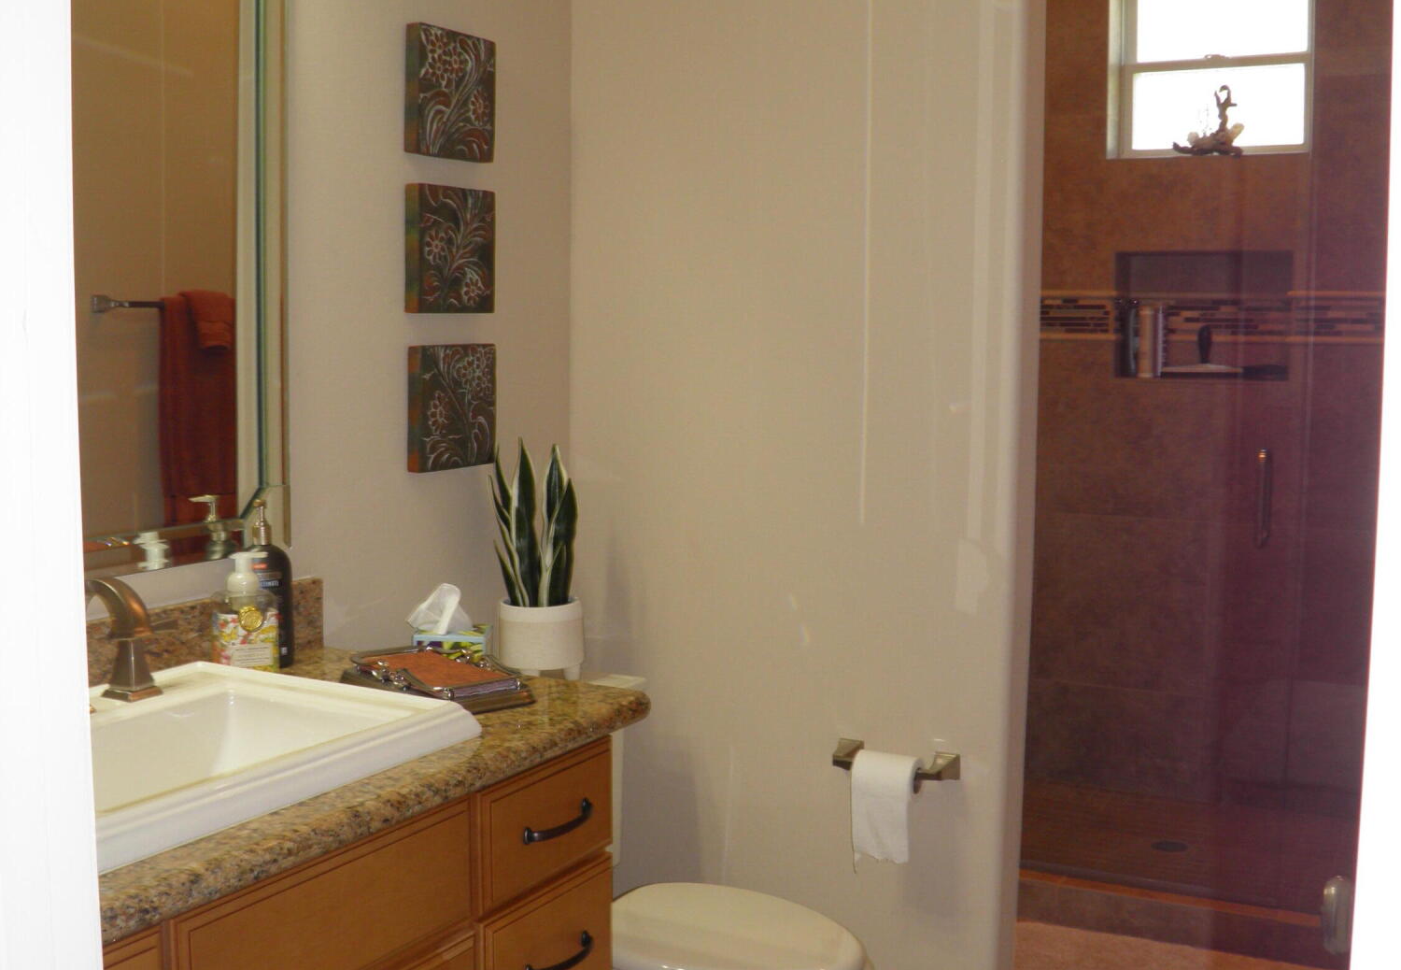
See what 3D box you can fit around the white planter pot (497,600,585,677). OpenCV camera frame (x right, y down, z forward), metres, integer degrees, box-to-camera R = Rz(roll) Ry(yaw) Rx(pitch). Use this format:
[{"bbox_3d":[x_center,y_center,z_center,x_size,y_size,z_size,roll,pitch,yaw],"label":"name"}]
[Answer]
[{"bbox_3d":[-0.273,0.274,2.576,0.148,0.153,0.148,0,5,0],"label":"white planter pot"}]

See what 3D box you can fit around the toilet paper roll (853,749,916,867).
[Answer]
[{"bbox_3d":[0.313,0.543,2.543,0.104,0.187,0.076,3,6,29],"label":"toilet paper roll"}]

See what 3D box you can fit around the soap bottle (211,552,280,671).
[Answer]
[{"bbox_3d":[-0.606,0.178,2.023,0.085,0.176,0.068,-3,6,-27],"label":"soap bottle"}]

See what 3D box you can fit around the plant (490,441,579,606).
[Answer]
[{"bbox_3d":[-0.278,0.072,2.548,0.144,0.290,0.144,3,6,29],"label":"plant"}]

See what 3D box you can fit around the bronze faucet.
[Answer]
[{"bbox_3d":[-0.675,0.181,1.680,0.175,0.158,0.285,3,6,29],"label":"bronze faucet"}]

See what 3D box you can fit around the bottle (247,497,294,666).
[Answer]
[{"bbox_3d":[-0.601,0.137,2.119,0.064,0.241,0.062,-1,6,-16],"label":"bottle"}]

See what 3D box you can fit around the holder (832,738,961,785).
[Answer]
[{"bbox_3d":[0.325,0.473,2.559,0.217,0.044,0.070,3,6,29],"label":"holder"}]

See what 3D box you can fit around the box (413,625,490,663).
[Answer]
[{"bbox_3d":[-0.398,0.299,2.458,0.112,0.124,0.112,0,5,0],"label":"box"}]

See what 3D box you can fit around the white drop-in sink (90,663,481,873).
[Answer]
[{"bbox_3d":[-0.583,0.359,1.636,0.455,0.187,0.548,3,6,29],"label":"white drop-in sink"}]

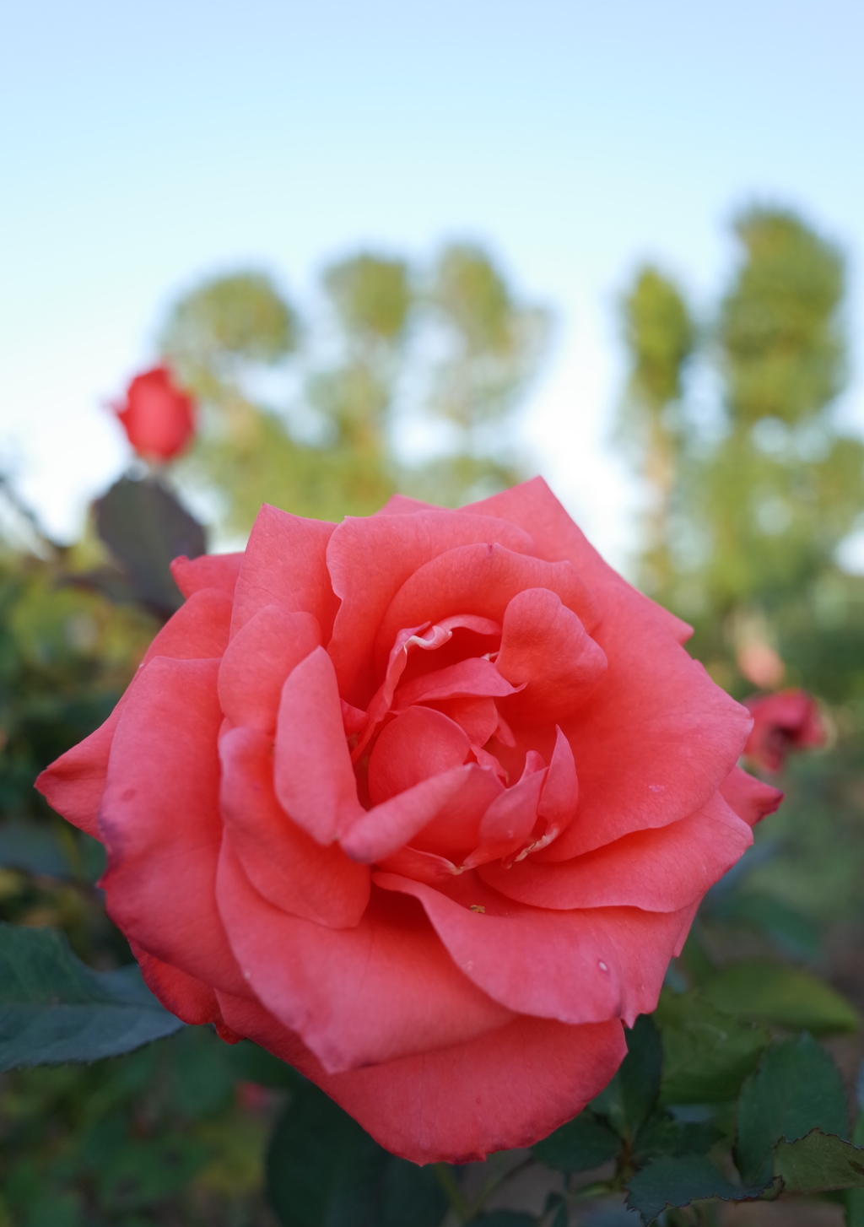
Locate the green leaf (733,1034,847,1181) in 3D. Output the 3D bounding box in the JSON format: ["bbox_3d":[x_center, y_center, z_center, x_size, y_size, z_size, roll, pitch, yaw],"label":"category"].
[{"bbox_3d":[0.074,0.102,0.208,0.021,0.031,0.007,16,-19,9],"label":"green leaf"}]

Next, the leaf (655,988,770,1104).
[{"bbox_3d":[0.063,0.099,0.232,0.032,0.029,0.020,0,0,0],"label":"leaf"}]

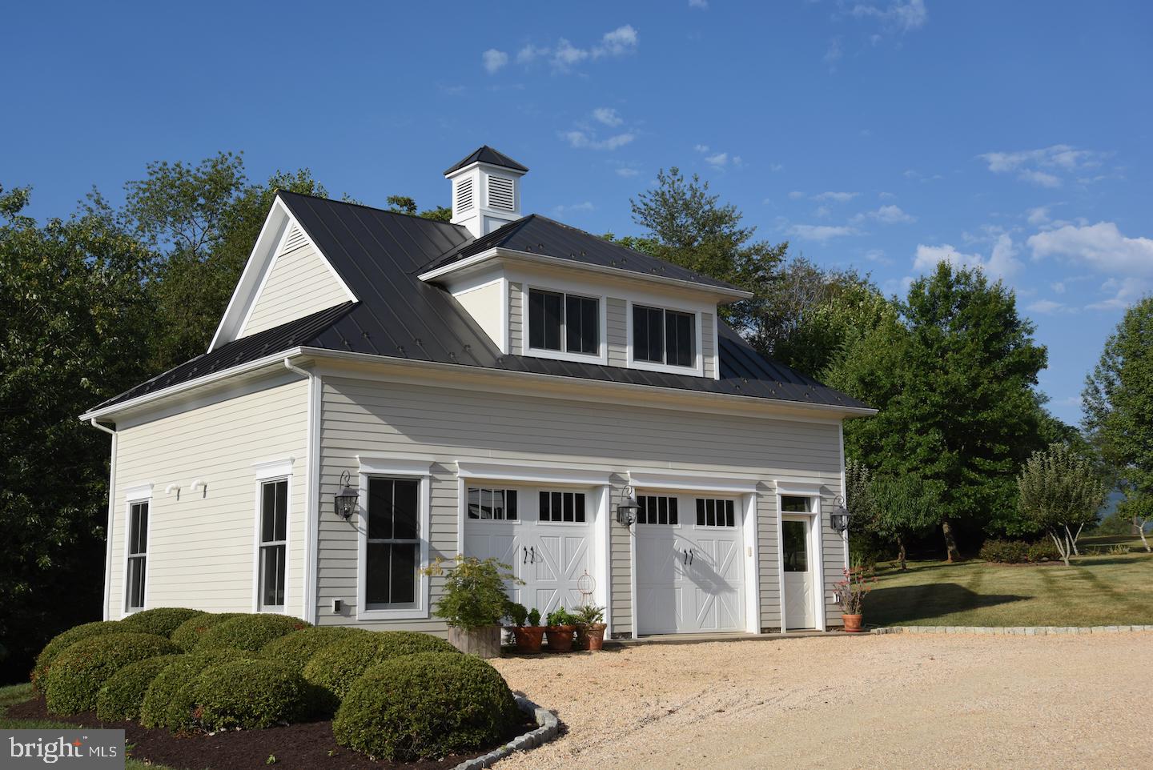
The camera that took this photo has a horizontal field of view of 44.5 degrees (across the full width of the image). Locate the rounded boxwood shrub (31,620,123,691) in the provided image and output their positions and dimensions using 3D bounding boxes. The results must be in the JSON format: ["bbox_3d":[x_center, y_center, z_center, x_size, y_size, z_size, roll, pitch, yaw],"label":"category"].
[{"bbox_3d":[-5.403,3.052,15.913,1.430,0.750,1.430,6,-11,-37],"label":"rounded boxwood shrub"}]

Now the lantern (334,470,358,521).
[{"bbox_3d":[-3.269,1.560,19.995,0.260,0.713,0.340,6,-11,-37],"label":"lantern"}]

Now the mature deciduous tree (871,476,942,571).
[{"bbox_3d":[11.442,4.774,49.000,2.505,3.350,2.505,0,-9,0],"label":"mature deciduous tree"}]

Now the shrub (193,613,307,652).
[{"bbox_3d":[-3.997,3.234,17.585,1.420,0.750,1.420,6,-11,-37],"label":"shrub"}]

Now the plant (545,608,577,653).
[{"bbox_3d":[-0.226,3.521,20.250,0.460,0.630,0.460,-1,-9,0],"label":"plant"}]

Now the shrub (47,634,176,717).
[{"bbox_3d":[-4.646,2.852,14.089,1.340,0.740,1.340,6,-11,-37],"label":"shrub"}]

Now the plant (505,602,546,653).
[{"bbox_3d":[-0.720,3.443,19.960,0.560,0.714,0.540,0,-9,0],"label":"plant"}]

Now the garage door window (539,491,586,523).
[{"bbox_3d":[-0.220,1.979,22.828,0.934,0.465,0.060,6,-11,-37],"label":"garage door window"}]

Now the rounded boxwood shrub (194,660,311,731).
[{"bbox_3d":[-2.721,2.517,11.750,1.020,0.540,1.020,6,-11,-37],"label":"rounded boxwood shrub"}]

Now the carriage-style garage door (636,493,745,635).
[{"bbox_3d":[1.926,3.070,24.361,2.693,2.439,0.100,6,-11,-37],"label":"carriage-style garage door"}]

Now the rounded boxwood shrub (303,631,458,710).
[{"bbox_3d":[-1.845,2.658,13.400,1.400,0.660,1.400,-1,-9,0],"label":"rounded boxwood shrub"}]

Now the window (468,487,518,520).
[{"bbox_3d":[-1.298,1.862,22.008,0.922,0.467,0.060,6,-11,-37],"label":"window"}]

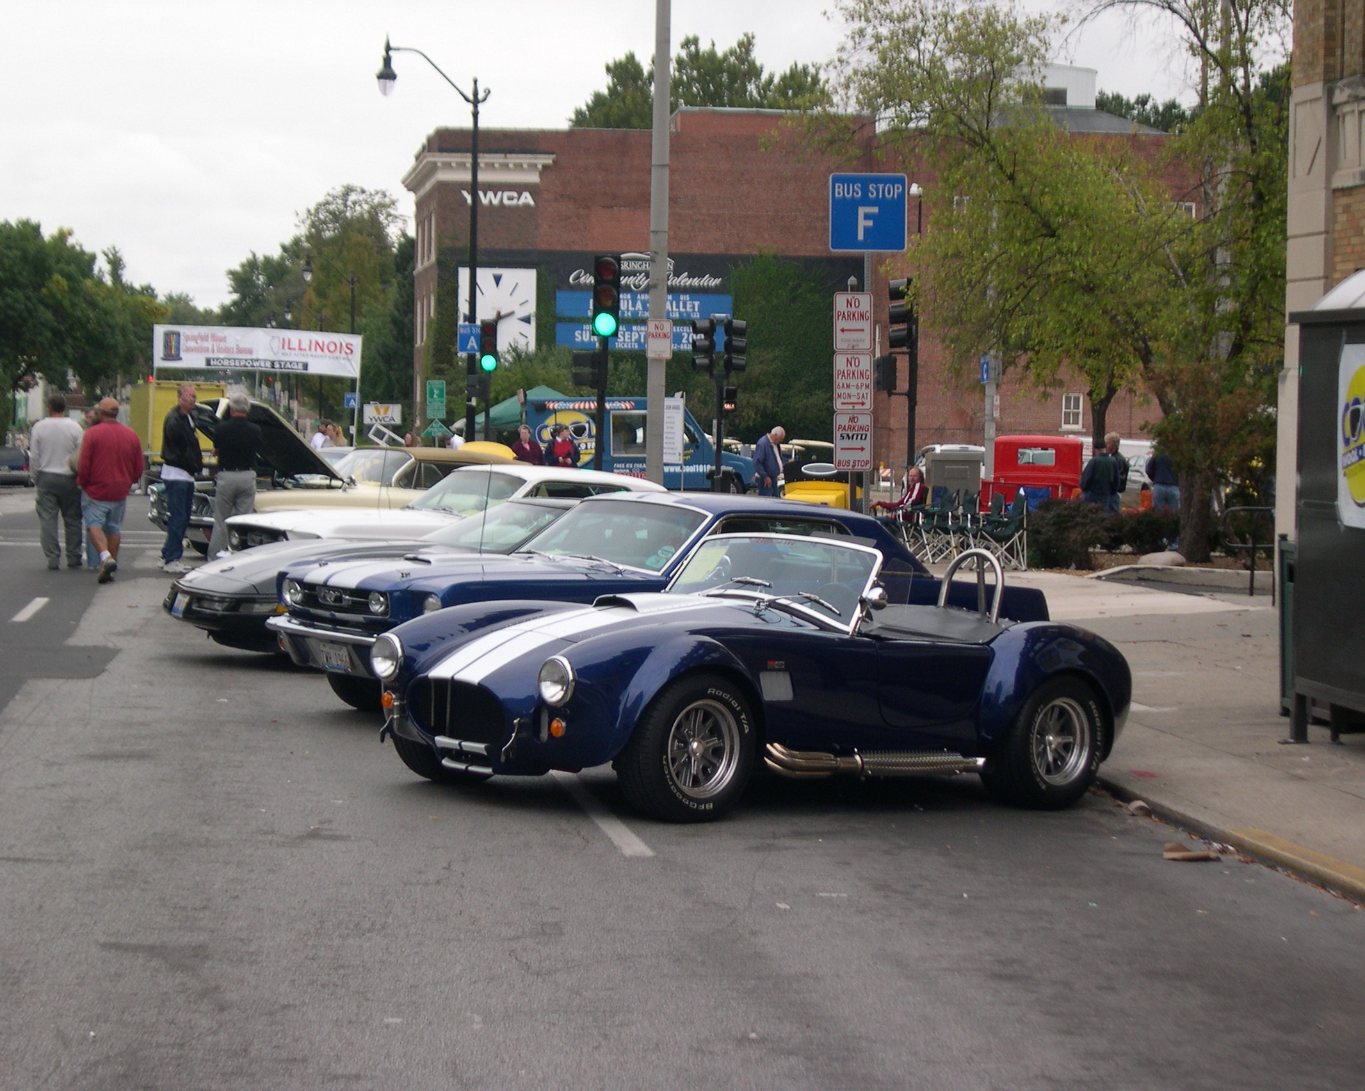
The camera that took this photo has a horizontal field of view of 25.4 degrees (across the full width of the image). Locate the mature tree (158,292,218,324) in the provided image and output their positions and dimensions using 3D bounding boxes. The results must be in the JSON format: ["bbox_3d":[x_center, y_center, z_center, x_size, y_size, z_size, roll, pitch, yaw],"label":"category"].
[{"bbox_3d":[-55.360,-21.567,340.000,9.000,13.936,9.000,1,2,0],"label":"mature tree"}]

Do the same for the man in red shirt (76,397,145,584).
[{"bbox_3d":[-5.598,-0.558,29.600,0.620,1.761,0.500,0,3,-13],"label":"man in red shirt"}]

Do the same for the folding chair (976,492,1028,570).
[{"bbox_3d":[3.574,-0.165,33.800,0.600,0.870,0.750,0,3,-5],"label":"folding chair"}]

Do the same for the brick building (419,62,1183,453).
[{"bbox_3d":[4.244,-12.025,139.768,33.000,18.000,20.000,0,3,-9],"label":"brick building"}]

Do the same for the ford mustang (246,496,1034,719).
[{"bbox_3d":[-0.071,0.364,17.118,4.620,1.300,1.740,3,1,-42],"label":"ford mustang"}]

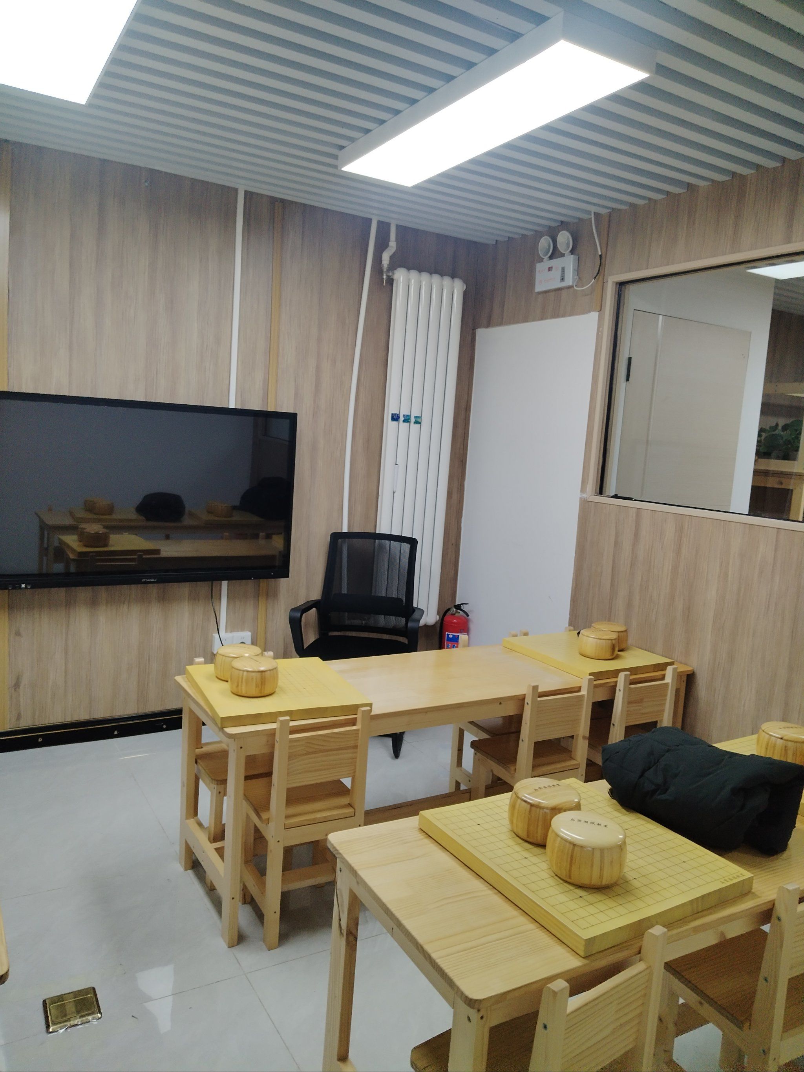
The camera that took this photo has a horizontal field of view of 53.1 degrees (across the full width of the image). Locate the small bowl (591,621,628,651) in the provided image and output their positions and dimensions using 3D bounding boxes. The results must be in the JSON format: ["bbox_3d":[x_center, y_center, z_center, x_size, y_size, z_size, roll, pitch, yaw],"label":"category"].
[{"bbox_3d":[0.812,0.391,3.149,0.143,0.094,0.143,4,7,0],"label":"small bowl"}]

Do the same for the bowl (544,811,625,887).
[{"bbox_3d":[0.334,0.563,1.455,0.140,0.096,0.140,4,7,0],"label":"bowl"}]

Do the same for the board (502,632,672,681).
[{"bbox_3d":[0.704,0.449,3.075,0.435,0.028,0.470,-1,8,-32],"label":"board"}]

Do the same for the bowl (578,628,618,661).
[{"bbox_3d":[0.728,0.399,2.981,0.140,0.096,0.140,4,7,0],"label":"bowl"}]

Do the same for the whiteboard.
[{"bbox_3d":[0.544,-0.094,3.909,0.025,1.850,0.887,0,8,-30],"label":"whiteboard"}]

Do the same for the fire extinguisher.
[{"bbox_3d":[0.269,0.616,4.249,0.155,0.530,0.130,4,7,4],"label":"fire extinguisher"}]

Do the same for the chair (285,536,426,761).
[{"bbox_3d":[-0.185,0.487,3.600,0.580,0.935,0.600,5,7,8],"label":"chair"}]

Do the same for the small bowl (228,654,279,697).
[{"bbox_3d":[-0.431,0.409,2.354,0.143,0.094,0.143,4,7,0],"label":"small bowl"}]

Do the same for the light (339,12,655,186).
[{"bbox_3d":[0.203,-1.258,2.437,0.300,0.060,1.200,0,8,-30],"label":"light"}]

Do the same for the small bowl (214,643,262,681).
[{"bbox_3d":[-0.504,0.388,2.486,0.143,0.094,0.143,4,7,0],"label":"small bowl"}]

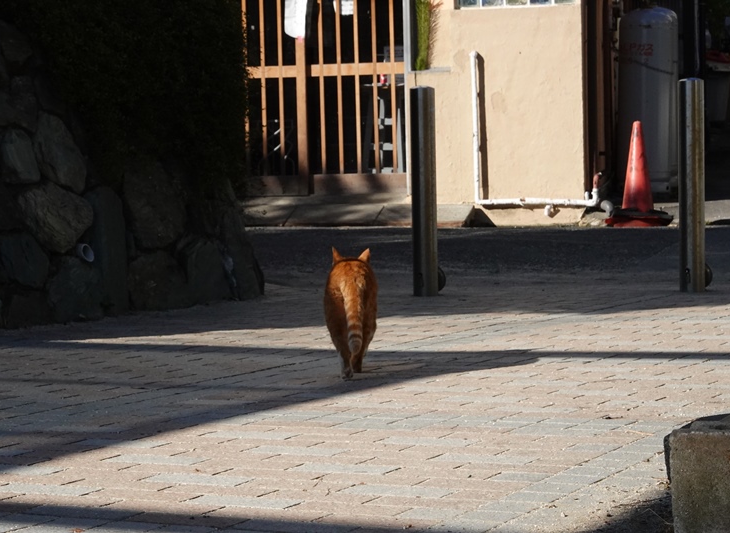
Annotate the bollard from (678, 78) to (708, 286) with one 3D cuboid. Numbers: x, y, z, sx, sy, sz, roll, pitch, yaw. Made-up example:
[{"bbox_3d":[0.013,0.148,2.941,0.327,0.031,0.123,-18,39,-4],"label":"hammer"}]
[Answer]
[{"bbox_3d":[1.294,-0.319,9.740,0.102,0.845,0.102,0,4,26],"label":"bollard"}]

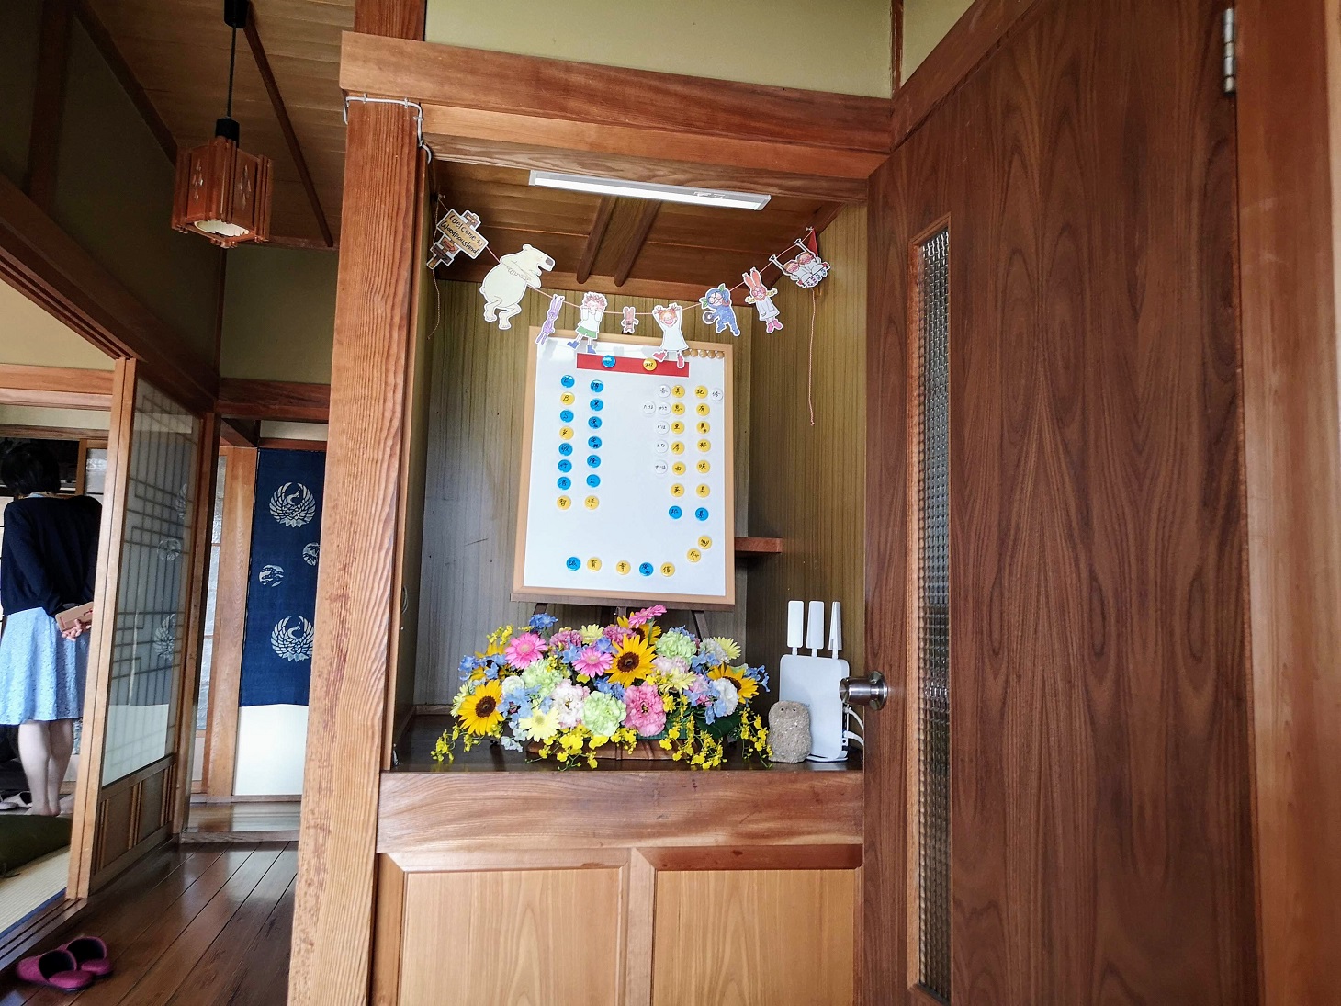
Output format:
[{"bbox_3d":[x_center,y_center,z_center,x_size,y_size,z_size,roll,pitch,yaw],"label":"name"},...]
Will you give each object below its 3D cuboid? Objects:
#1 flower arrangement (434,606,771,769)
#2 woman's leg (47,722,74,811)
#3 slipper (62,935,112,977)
[{"bbox_3d":[-0.133,0.336,1.984,0.590,0.280,0.330,3,-6,-11],"label":"flower arrangement"},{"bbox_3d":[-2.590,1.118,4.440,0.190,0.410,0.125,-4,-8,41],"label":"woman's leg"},{"bbox_3d":[-1.546,1.157,2.717,0.250,0.085,0.095,-2,-7,27],"label":"slipper"}]

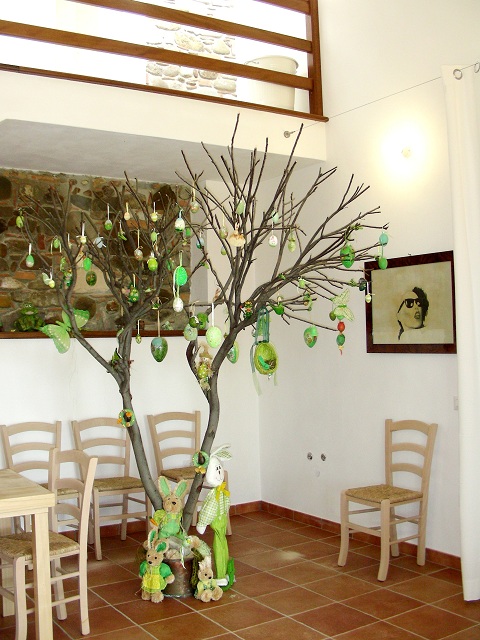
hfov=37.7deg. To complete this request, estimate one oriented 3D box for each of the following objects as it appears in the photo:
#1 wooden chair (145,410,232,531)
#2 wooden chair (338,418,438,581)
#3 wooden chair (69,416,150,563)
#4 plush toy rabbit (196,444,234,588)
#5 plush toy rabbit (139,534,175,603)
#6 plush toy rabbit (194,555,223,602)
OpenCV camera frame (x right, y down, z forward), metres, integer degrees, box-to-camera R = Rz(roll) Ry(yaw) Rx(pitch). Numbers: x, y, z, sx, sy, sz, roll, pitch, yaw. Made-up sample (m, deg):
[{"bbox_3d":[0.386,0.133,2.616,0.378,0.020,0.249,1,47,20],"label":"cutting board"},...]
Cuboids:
[{"bbox_3d":[-0.375,1.180,5.384,0.445,0.880,0.503,-1,-3,-35],"label":"wooden chair"},{"bbox_3d":[0.916,1.085,4.379,0.503,0.880,0.445,-1,-3,-30],"label":"wooden chair"},{"bbox_3d":[-0.908,1.187,5.055,0.445,0.880,0.503,-1,-3,-29],"label":"wooden chair"},{"bbox_3d":[-0.137,1.142,4.135,0.200,0.830,0.190,0,-3,-38],"label":"plush toy rabbit"},{"bbox_3d":[-0.471,1.378,3.956,0.190,0.370,0.140,-3,-3,25],"label":"plush toy rabbit"},{"bbox_3d":[-0.178,1.430,3.928,0.125,0.240,0.140,-1,-3,-32],"label":"plush toy rabbit"}]

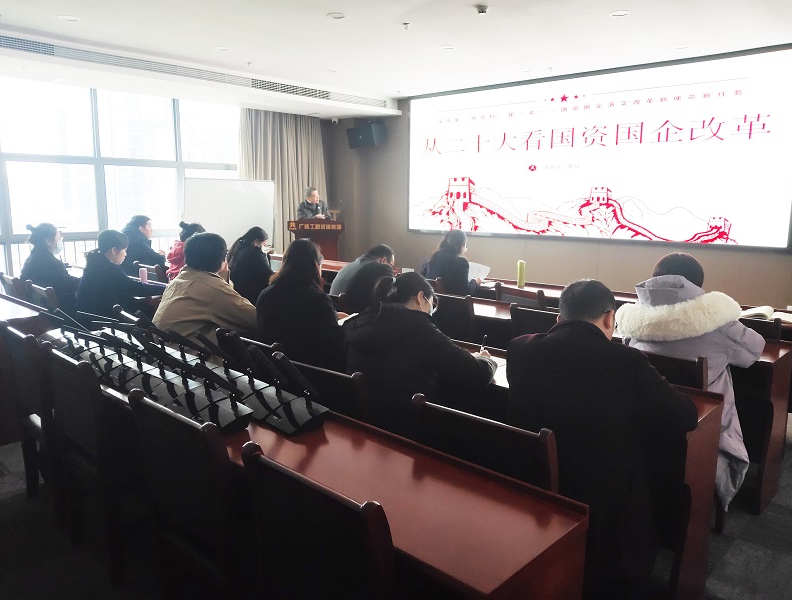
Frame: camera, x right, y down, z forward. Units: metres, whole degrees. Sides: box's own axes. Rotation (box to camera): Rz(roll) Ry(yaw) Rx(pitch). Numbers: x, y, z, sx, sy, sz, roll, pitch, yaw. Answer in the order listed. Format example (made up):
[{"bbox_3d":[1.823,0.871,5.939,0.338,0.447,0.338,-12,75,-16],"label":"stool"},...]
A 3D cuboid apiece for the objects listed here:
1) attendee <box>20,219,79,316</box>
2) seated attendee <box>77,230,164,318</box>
[{"bbox_3d":[-3.157,-0.035,5.657,0.480,1.340,0.740,9,13,42],"label":"attendee"},{"bbox_3d":[-2.322,0.078,5.067,0.480,1.310,0.740,9,13,42],"label":"seated attendee"}]

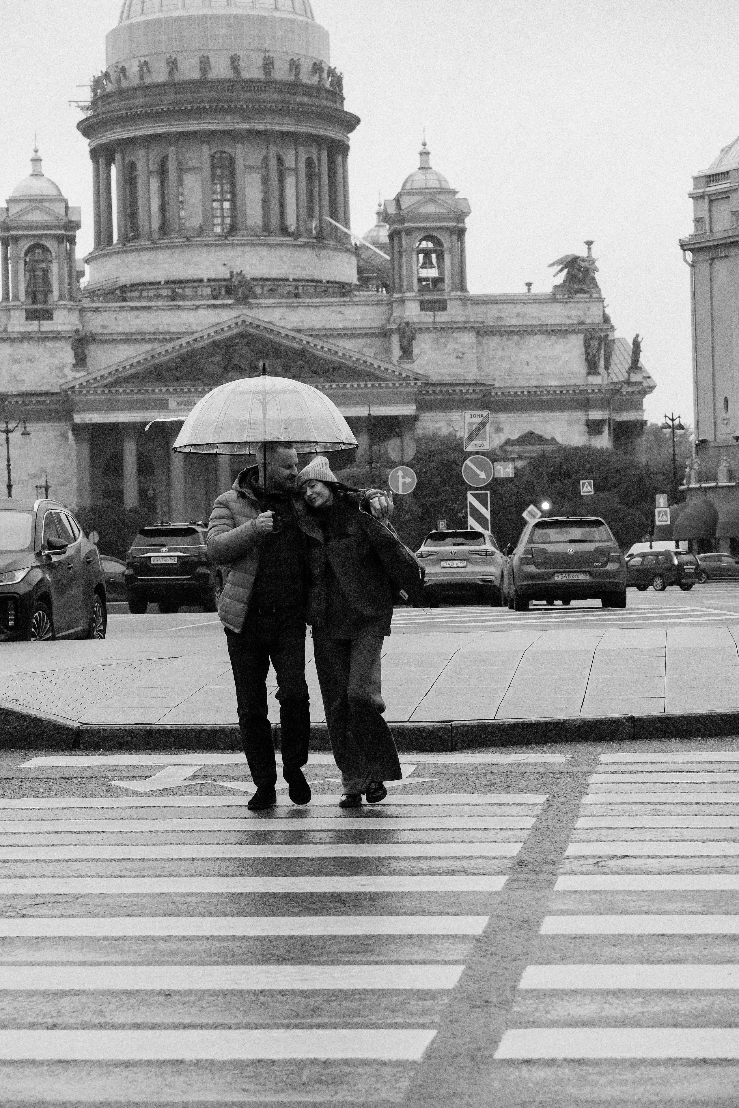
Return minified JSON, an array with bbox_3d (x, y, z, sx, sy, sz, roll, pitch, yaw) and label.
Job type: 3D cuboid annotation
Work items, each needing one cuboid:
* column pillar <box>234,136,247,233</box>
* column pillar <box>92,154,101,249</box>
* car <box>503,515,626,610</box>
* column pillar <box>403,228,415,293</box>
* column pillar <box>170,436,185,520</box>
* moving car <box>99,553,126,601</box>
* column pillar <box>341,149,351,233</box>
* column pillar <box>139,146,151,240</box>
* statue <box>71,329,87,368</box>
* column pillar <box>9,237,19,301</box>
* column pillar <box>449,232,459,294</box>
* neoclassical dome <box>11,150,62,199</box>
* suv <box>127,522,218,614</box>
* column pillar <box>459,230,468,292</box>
[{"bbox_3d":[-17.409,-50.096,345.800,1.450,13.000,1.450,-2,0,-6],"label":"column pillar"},{"bbox_3d":[-37.361,-48.869,351.300,1.700,13.500,1.700,-2,0,-5],"label":"column pillar"},{"bbox_3d":[3.111,0.139,41.129,1.800,1.450,4.260,-1,0,1],"label":"car"},{"bbox_3d":[4.988,-36.192,316.437,1.300,7.935,1.300,-1,0,-6],"label":"column pillar"},{"bbox_3d":[-23.069,-7.460,307.900,2.000,16.800,2.000,-2,0,-5],"label":"column pillar"},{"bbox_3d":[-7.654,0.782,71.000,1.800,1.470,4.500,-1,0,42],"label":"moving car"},{"bbox_3d":[-3.014,-48.396,344.542,1.500,12.960,1.500,-1,0,-6],"label":"column pillar"},{"bbox_3d":[-29.110,-47.042,330.512,1.500,12.768,1.500,-1,0,-6],"label":"column pillar"},{"bbox_3d":[-36.343,-25.722,320.000,1.900,4.900,1.600,-2,0,-6],"label":"statue"},{"bbox_3d":[-45.318,-36.324,325.800,1.120,8.000,1.120,-2,0,-6],"label":"column pillar"},{"bbox_3d":[11.027,-38.129,331.900,1.120,8.000,1.120,-2,0,-6],"label":"column pillar"},{"bbox_3d":[-42.234,-48.146,324.000,6.300,6.000,6.300,-2,0,-5],"label":"neoclassical dome"},{"bbox_3d":[-3.800,0.300,55.200,1.890,1.900,4.820,-2,0,7],"label":"suv"},{"bbox_3d":[11.800,-36.529,318.442,1.300,7.770,1.300,-1,0,-6],"label":"column pillar"}]

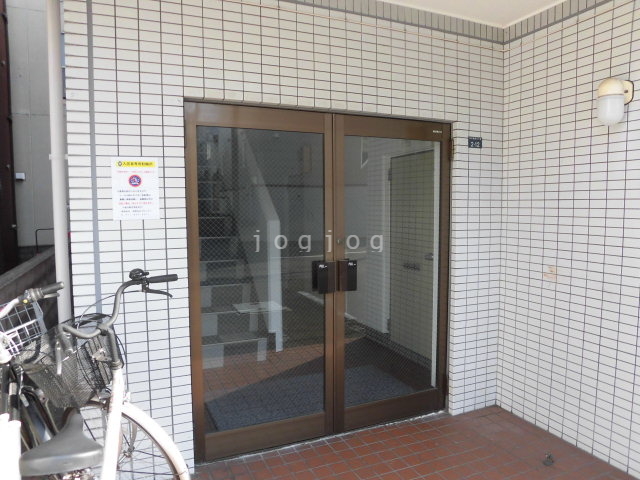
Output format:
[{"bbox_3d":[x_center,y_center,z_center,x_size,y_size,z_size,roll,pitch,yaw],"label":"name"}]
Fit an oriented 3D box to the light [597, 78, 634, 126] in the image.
[{"bbox_3d":[1.463,-0.687,2.213,0.148,0.234,0.122,-2,4,-23],"label":"light"}]

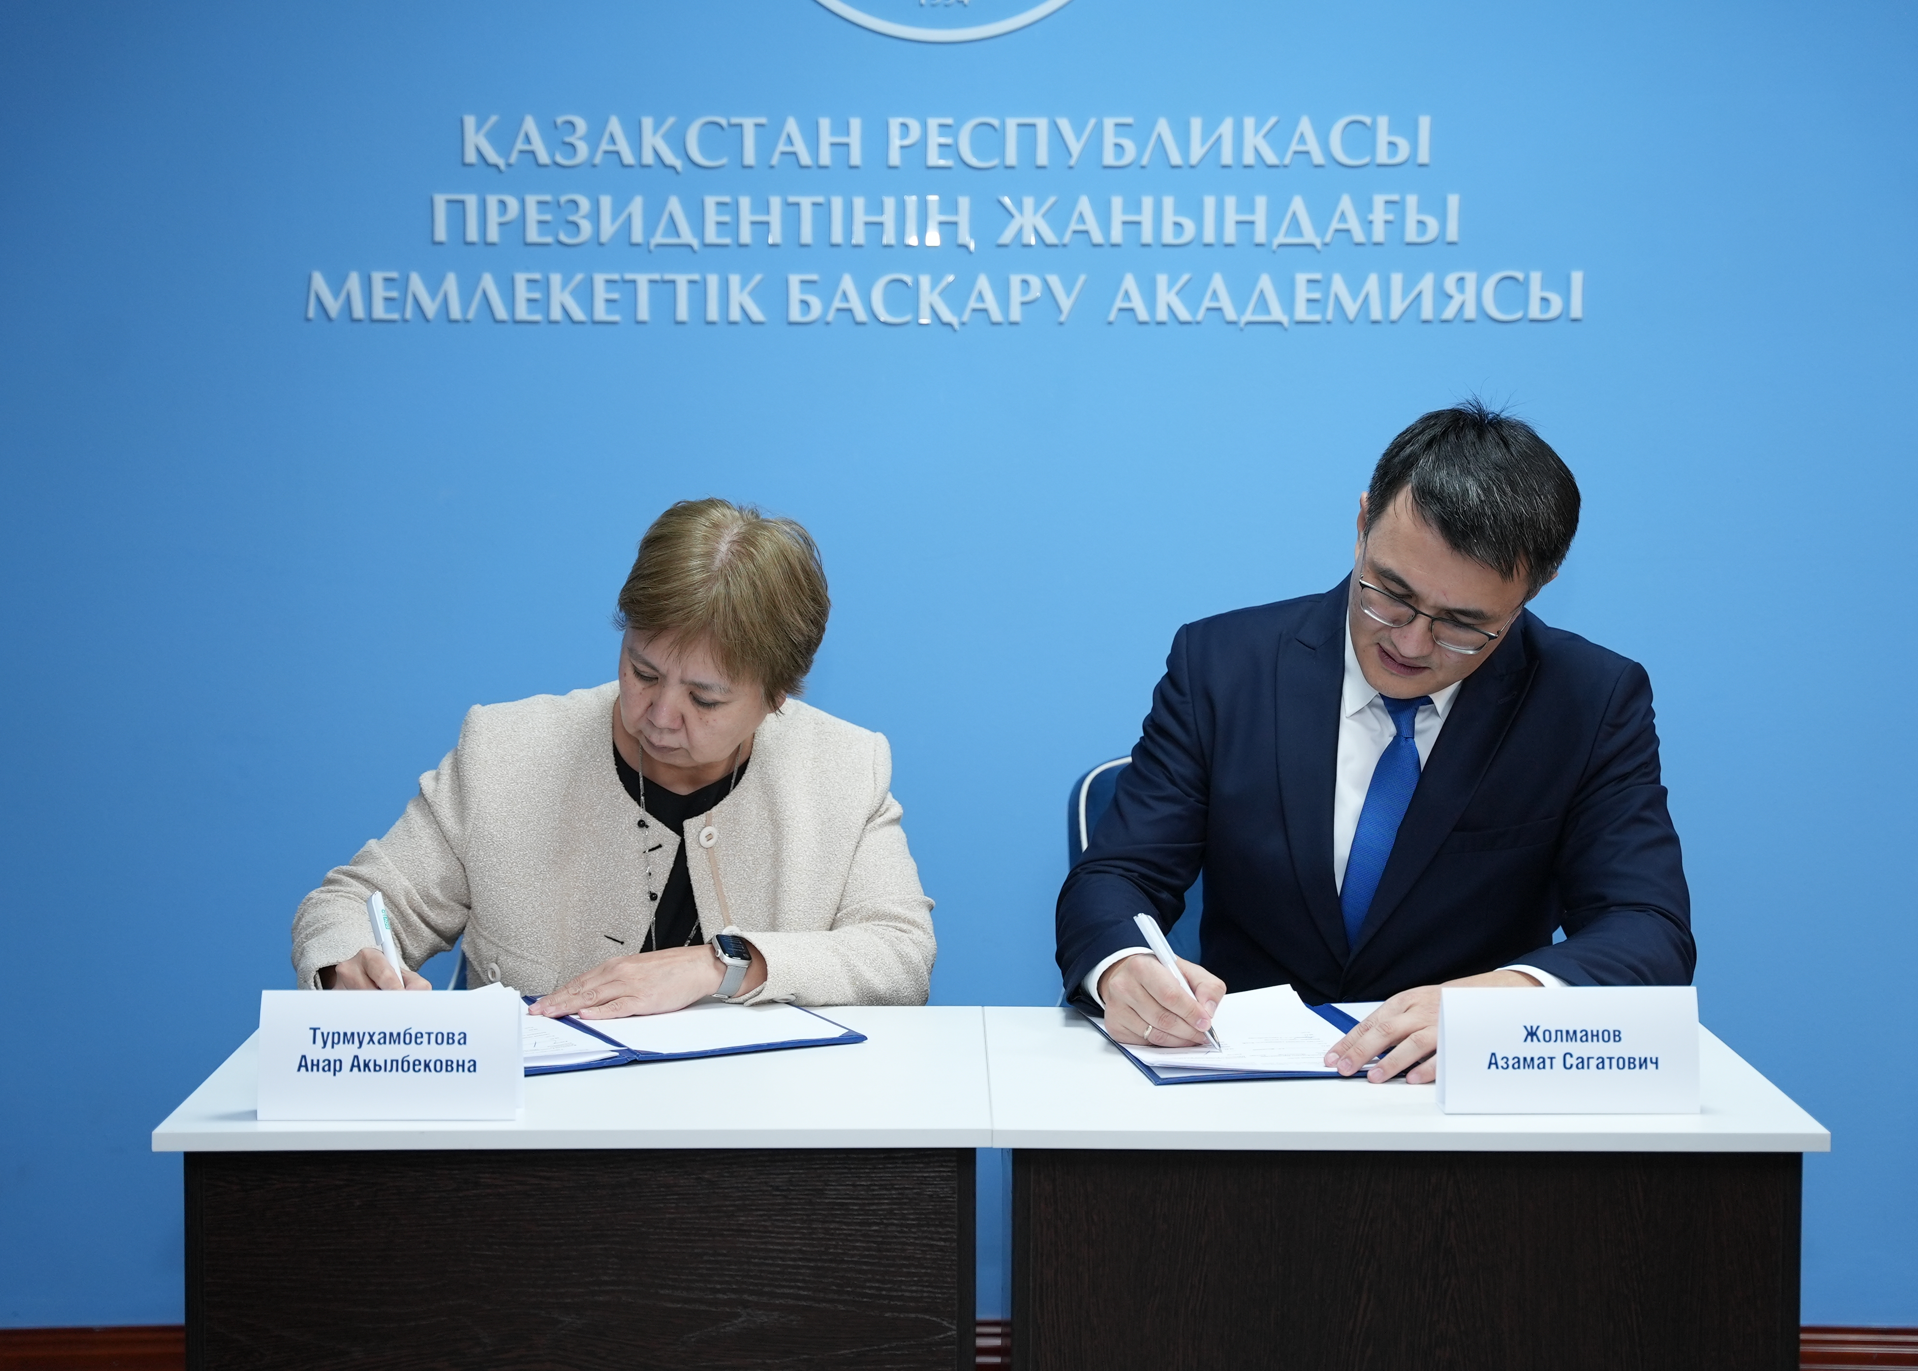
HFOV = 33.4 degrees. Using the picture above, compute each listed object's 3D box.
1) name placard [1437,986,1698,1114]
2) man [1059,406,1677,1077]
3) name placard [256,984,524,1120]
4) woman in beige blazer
[{"bbox_3d":[0.507,0.302,2.663,0.212,0.102,0.045,0,6,-1],"label":"name placard"},{"bbox_3d":[0.394,0.388,3.161,0.609,1.332,0.720,0,6,3],"label":"man"},{"bbox_3d":[-0.468,0.304,2.641,0.213,0.102,0.045,0,6,-1],"label":"name placard"},{"bbox_3d":[-0.331,0.428,3.228,0.615,1.238,0.620,0,6,-1],"label":"woman in beige blazer"}]

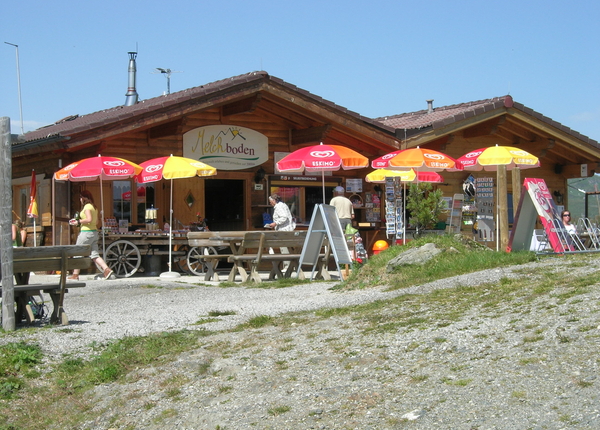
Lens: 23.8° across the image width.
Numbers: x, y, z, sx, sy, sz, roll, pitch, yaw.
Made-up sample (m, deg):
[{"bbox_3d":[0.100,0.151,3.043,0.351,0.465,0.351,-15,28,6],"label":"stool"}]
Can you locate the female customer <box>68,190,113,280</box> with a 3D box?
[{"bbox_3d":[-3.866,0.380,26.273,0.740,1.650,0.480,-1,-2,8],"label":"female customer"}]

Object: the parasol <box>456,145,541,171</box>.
[{"bbox_3d":[3.937,-0.149,28.300,1.710,2.509,1.710,0,-2,0],"label":"parasol"}]

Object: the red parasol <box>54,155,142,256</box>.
[{"bbox_3d":[-3.809,0.039,27.500,1.710,2.403,1.710,-3,-2,0],"label":"red parasol"}]

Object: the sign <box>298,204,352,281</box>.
[{"bbox_3d":[0.443,0.477,24.678,0.800,1.320,0.620,-2,-2,26],"label":"sign"}]

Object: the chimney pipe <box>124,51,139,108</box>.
[{"bbox_3d":[-4.084,-3.280,34.400,0.300,1.307,0.300,1,-2,0],"label":"chimney pipe"}]

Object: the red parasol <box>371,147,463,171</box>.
[{"bbox_3d":[2.280,-0.096,27.400,1.710,2.448,1.710,0,-2,0],"label":"red parasol"}]

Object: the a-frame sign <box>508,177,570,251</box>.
[{"bbox_3d":[3.977,0.040,23.579,0.870,1.260,0.660,-2,-2,34],"label":"a-frame sign"}]

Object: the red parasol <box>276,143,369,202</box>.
[{"bbox_3d":[0.464,-0.113,26.700,1.730,2.501,1.730,-2,-2,0],"label":"red parasol"}]

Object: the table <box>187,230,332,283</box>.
[{"bbox_3d":[-0.638,0.788,26.632,2.220,0.870,1.920,-1,-2,-35],"label":"table"}]

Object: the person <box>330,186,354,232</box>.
[{"bbox_3d":[0.897,0.275,29.571,0.520,1.750,0.400,0,-2,-17],"label":"person"}]

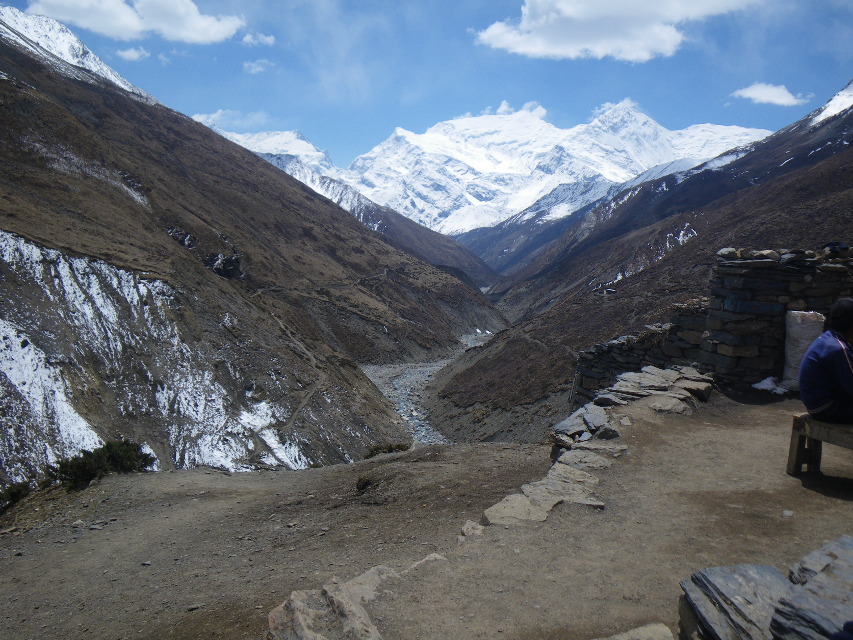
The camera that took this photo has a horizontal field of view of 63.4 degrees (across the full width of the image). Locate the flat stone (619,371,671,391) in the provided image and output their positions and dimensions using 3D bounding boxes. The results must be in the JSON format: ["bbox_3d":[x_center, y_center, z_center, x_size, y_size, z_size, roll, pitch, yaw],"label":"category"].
[{"bbox_3d":[2.249,0.625,7.150,0.340,0.065,0.530,-2,9,-15],"label":"flat stone"}]

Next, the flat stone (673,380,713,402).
[{"bbox_3d":[2.693,0.719,7.000,0.363,0.130,0.388,3,8,20],"label":"flat stone"}]

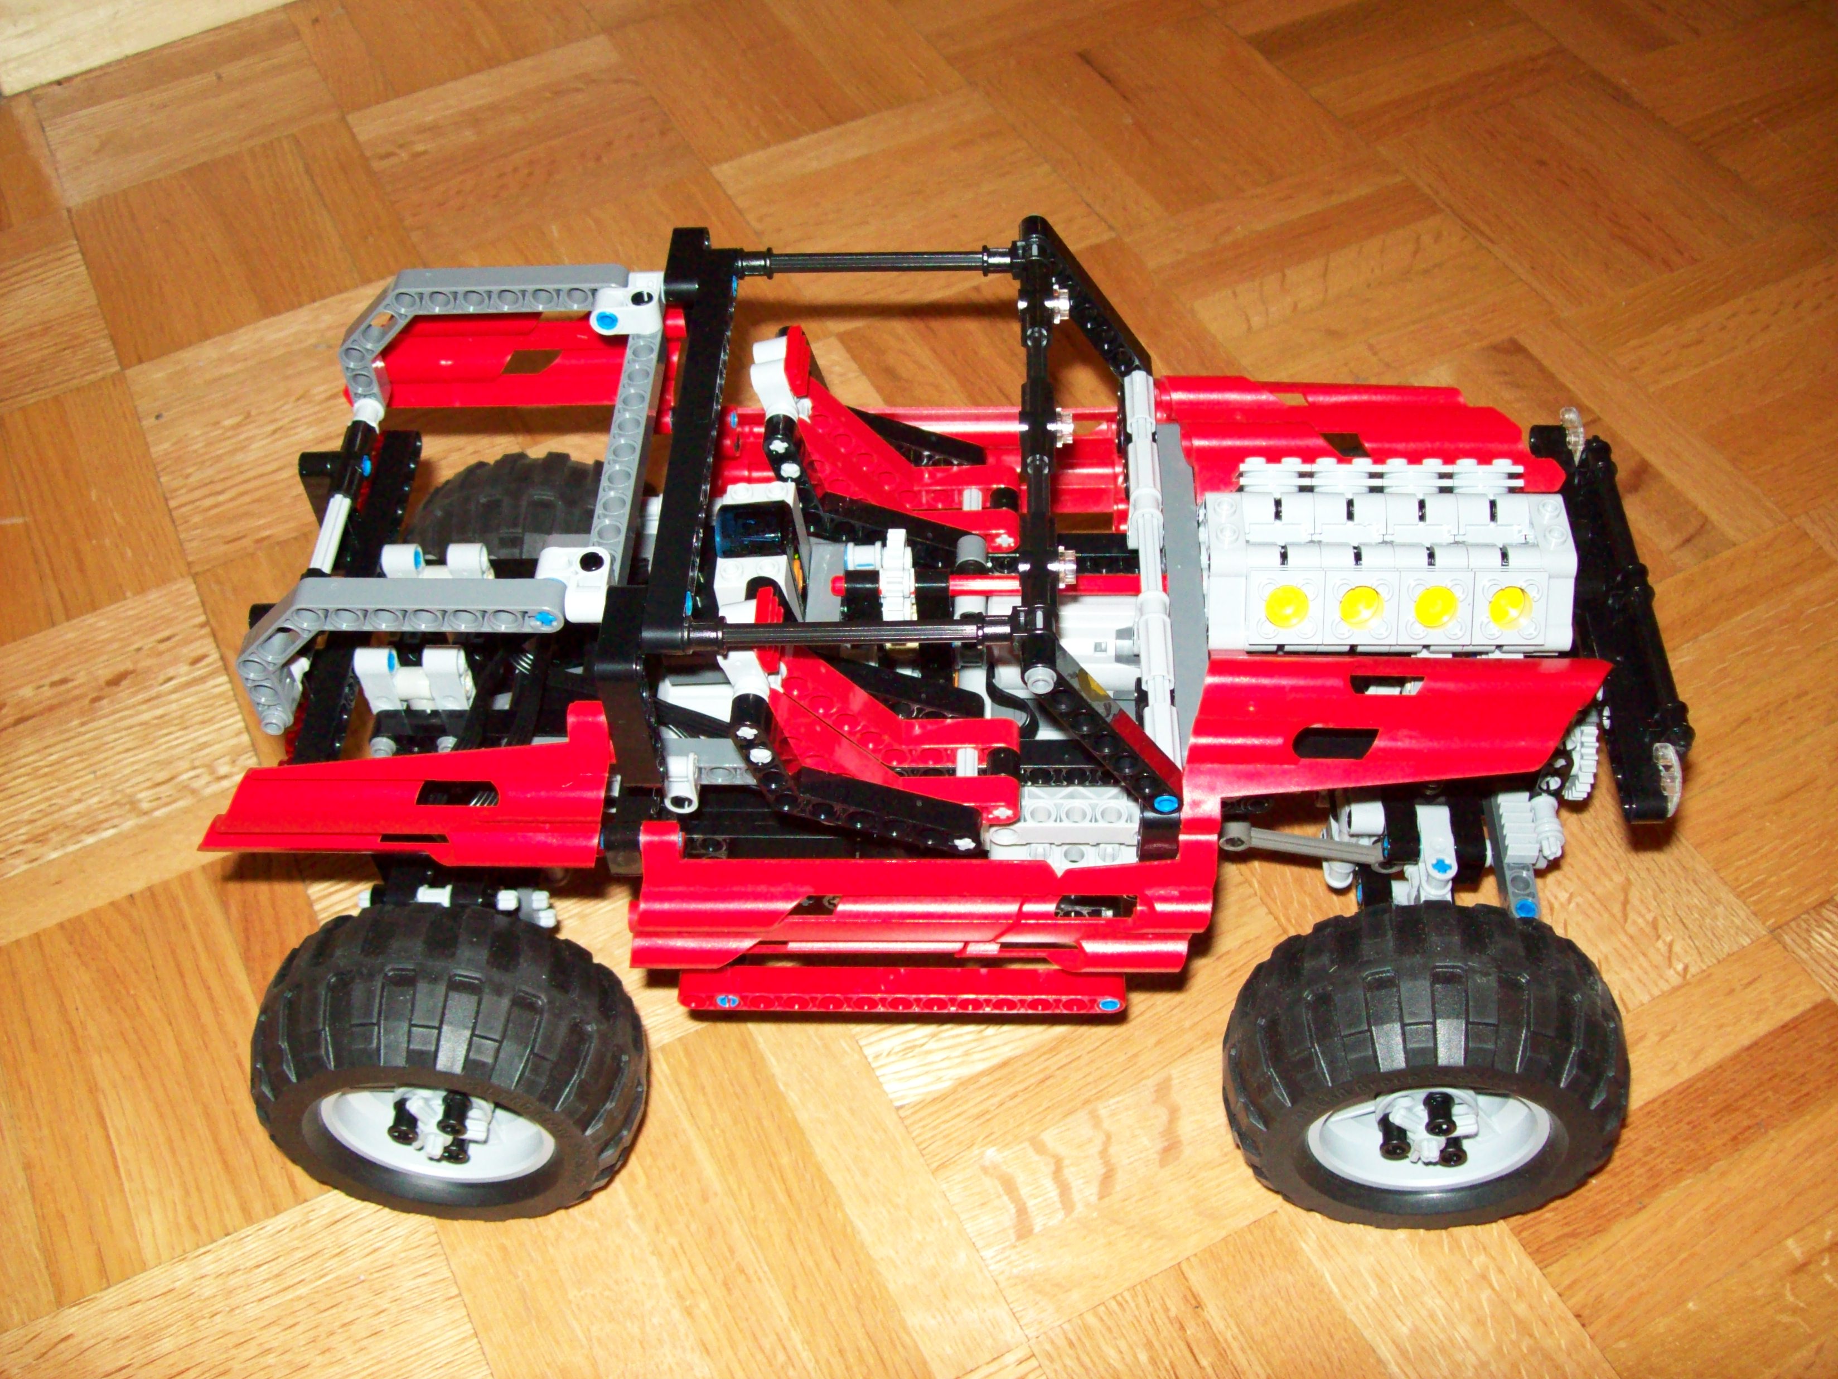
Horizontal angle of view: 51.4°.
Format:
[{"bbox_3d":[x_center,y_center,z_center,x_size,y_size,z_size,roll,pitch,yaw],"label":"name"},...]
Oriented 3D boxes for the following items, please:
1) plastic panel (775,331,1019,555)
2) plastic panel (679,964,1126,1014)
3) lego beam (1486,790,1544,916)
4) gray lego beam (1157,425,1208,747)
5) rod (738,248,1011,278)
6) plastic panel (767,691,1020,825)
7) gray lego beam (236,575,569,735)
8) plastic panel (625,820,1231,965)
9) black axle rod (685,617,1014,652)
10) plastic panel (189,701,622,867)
[{"bbox_3d":[-0.003,-0.059,0.453,0.056,0.056,0.026,0,51,3],"label":"plastic panel"},{"bbox_3d":[-0.004,0.069,0.442,0.103,0.008,0.008,0,51,3],"label":"plastic panel"},{"bbox_3d":[0.155,0.034,0.506,0.008,0.008,0.071,0,51,3],"label":"lego beam"},{"bbox_3d":[0.061,-0.022,0.441,0.008,0.008,0.104,0,52,3],"label":"gray lego beam"},{"bbox_3d":[-0.010,-0.098,0.440,0.064,0.007,0.007,0,51,3],"label":"rod"},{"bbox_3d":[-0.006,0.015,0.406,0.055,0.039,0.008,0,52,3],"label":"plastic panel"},{"bbox_3d":[-0.105,-0.007,0.394,0.071,0.039,0.008,0,52,3],"label":"gray lego beam"},{"bbox_3d":[-0.001,0.046,0.419,0.130,0.046,0.014,0,52,3],"label":"plastic panel"},{"bbox_3d":[-0.014,-0.011,0.370,0.064,0.007,0.007,0,51,3],"label":"black axle rod"},{"bbox_3d":[-0.105,0.021,0.405,0.086,0.013,0.042,0,52,3],"label":"plastic panel"}]

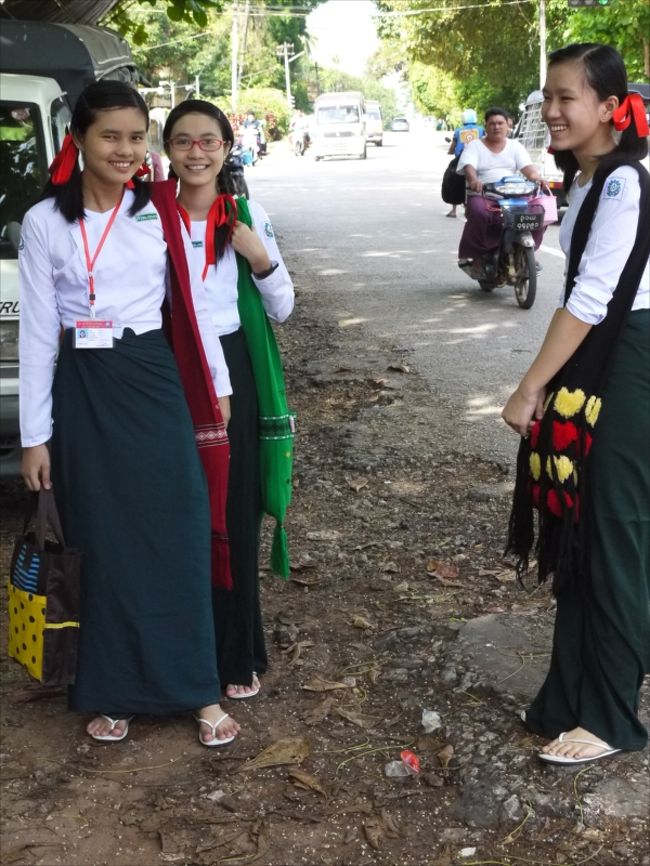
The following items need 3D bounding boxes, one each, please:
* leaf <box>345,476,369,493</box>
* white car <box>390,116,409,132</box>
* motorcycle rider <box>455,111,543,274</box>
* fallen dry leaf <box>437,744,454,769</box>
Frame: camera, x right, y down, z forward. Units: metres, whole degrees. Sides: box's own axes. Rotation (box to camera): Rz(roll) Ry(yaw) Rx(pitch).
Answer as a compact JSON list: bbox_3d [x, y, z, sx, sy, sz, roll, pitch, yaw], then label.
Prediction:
[{"bbox_3d":[0.131,0.215,6.428,0.100,0.045,0.120,0,12,0],"label":"leaf"},{"bbox_3d":[6.959,-28.342,143.000,1.690,1.450,4.200,1,12,3],"label":"white car"},{"bbox_3d":[1.412,-1.962,12.483,0.650,1.303,0.720,-2,12,-8],"label":"motorcycle rider"},{"bbox_3d":[0.281,0.753,3.613,0.042,0.022,0.090,-1,11,0],"label":"fallen dry leaf"}]

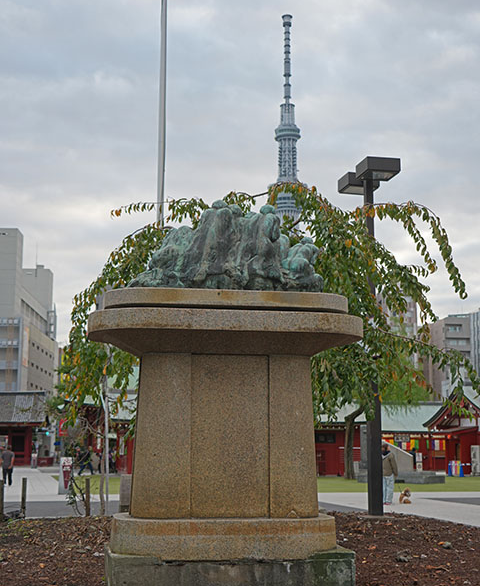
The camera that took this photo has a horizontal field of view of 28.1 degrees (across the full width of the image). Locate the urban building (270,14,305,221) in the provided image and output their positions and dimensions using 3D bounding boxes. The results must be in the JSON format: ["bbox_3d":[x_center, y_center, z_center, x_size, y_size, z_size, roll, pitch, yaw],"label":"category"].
[{"bbox_3d":[68.526,-96.653,1376.075,68.000,634.000,68.000,0,-9,3],"label":"urban building"}]

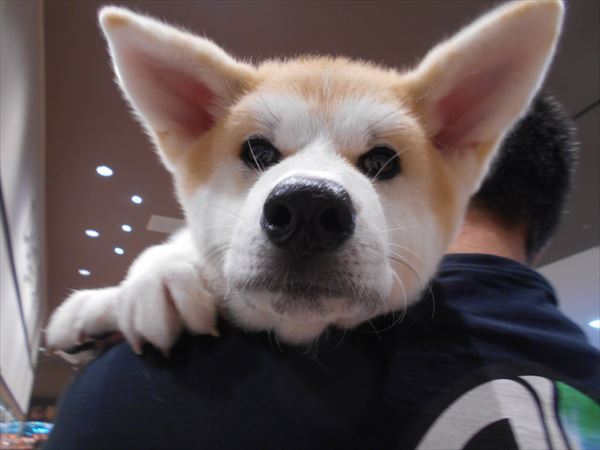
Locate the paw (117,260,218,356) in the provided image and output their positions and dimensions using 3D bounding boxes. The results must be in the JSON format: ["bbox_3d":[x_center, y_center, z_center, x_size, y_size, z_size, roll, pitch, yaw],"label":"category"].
[{"bbox_3d":[-0.080,0.049,0.272,0.058,0.052,0.056,0,15,0],"label":"paw"}]

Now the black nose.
[{"bbox_3d":[0.003,-0.004,0.188,0.038,0.032,0.027,4,2,5],"label":"black nose"}]

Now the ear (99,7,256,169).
[{"bbox_3d":[-0.084,-0.095,0.290,0.087,0.106,0.045,-42,-3,9],"label":"ear"}]

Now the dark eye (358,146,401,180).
[{"bbox_3d":[0.044,-0.034,0.250,0.023,0.019,0.015,4,2,-5],"label":"dark eye"}]

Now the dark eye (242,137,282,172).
[{"bbox_3d":[-0.021,-0.039,0.250,0.023,0.019,0.015,5,2,13],"label":"dark eye"}]

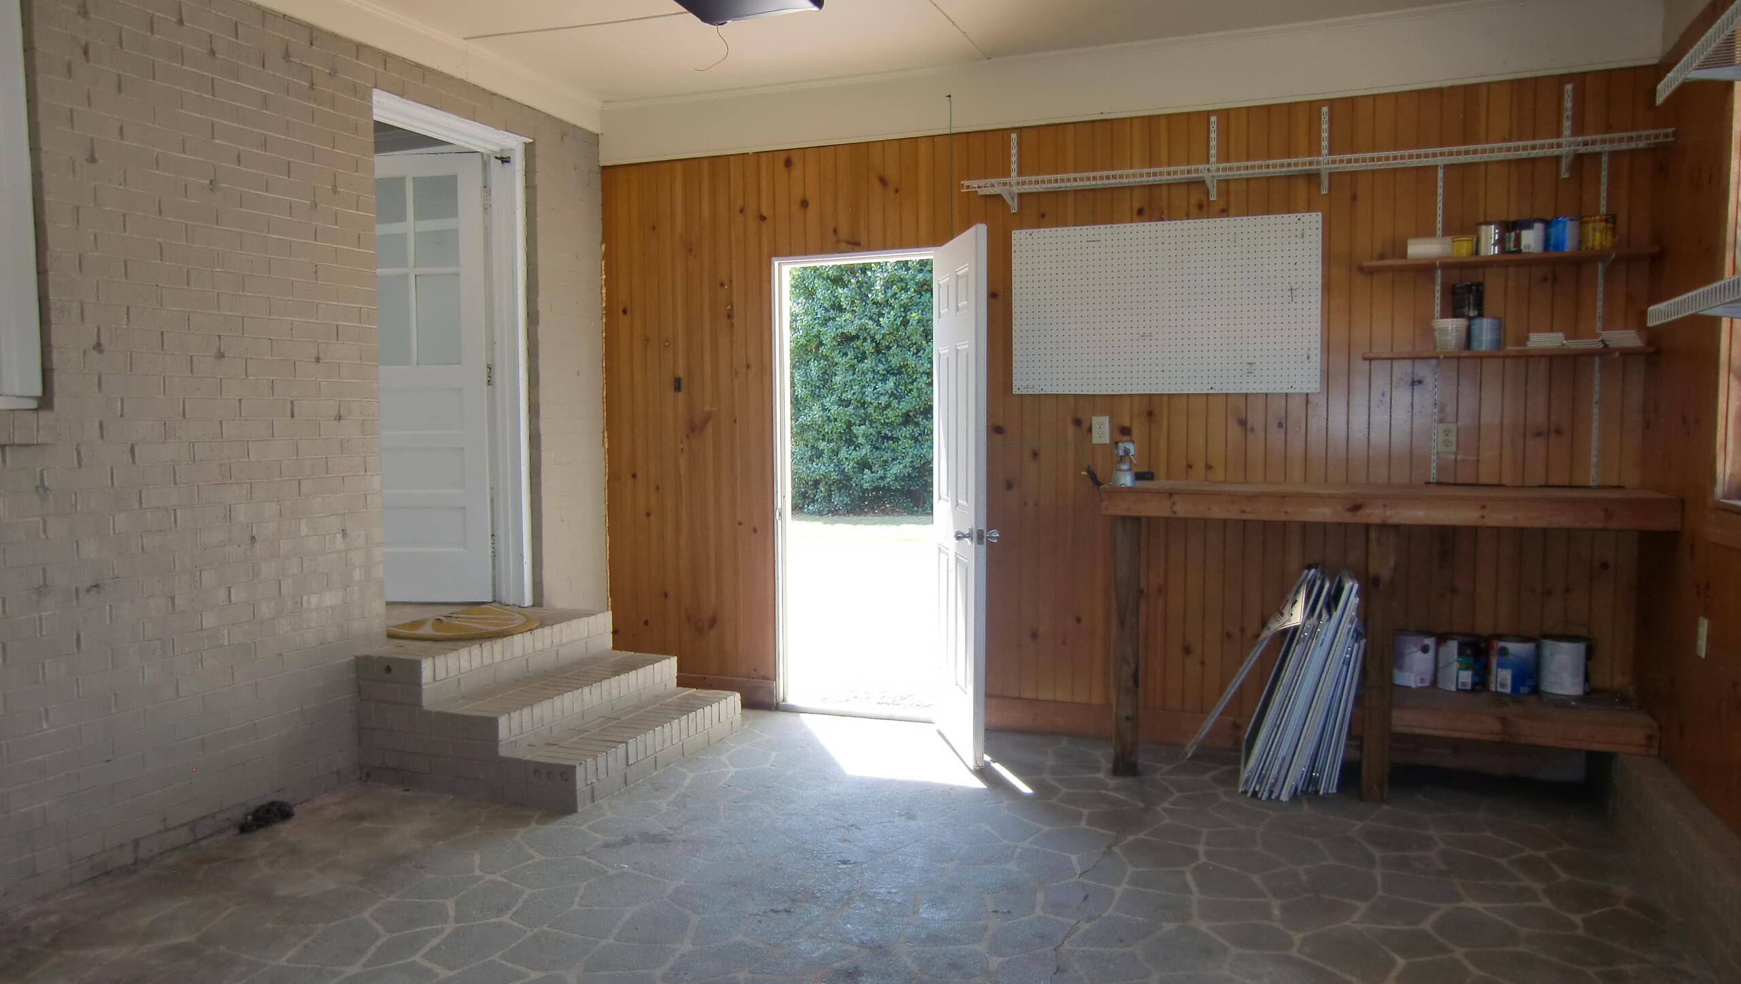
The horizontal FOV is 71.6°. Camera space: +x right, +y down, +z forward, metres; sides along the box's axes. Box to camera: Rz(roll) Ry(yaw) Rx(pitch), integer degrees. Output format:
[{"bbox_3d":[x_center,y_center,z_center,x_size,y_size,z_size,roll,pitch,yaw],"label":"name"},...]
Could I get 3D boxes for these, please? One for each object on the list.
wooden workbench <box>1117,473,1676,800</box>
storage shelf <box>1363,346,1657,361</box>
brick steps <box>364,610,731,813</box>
[{"bbox_3d":[1.787,0.529,4.375,1.800,1.087,0.577,1,4,22],"label":"wooden workbench"},{"bbox_3d":[2.248,-0.489,4.308,0.905,0.019,0.230,1,4,22],"label":"storage shelf"},{"bbox_3d":[-1.241,0.823,4.899,0.972,0.476,1.205,1,4,22],"label":"brick steps"}]

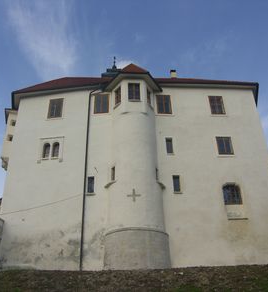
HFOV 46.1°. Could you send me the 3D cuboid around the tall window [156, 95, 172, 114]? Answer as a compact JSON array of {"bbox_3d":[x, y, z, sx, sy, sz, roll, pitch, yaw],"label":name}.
[{"bbox_3d":[2.326,-3.103,24.110,1.090,1.743,0.200,0,-29,-4],"label":"tall window"}]

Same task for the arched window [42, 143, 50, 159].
[{"bbox_3d":[-6.240,0.374,22.675,0.481,1.220,0.200,-6,-29,6],"label":"arched window"}]

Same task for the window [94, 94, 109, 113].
[{"bbox_3d":[-2.438,-3.155,24.097,1.126,1.736,0.200,-3,-29,2],"label":"window"}]

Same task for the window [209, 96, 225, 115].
[{"bbox_3d":[6.426,-3.091,24.404,1.122,1.734,0.200,0,-29,-4],"label":"window"}]

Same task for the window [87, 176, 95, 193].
[{"bbox_3d":[-2.810,2.623,20.901,0.406,1.144,0.200,-3,-29,2],"label":"window"}]

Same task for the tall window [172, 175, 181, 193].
[{"bbox_3d":[2.850,2.553,20.974,0.440,1.178,0.200,0,-29,-4],"label":"tall window"}]

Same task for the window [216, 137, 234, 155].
[{"bbox_3d":[6.533,0.036,22.657,1.097,1.445,0.200,0,-29,-4],"label":"window"}]

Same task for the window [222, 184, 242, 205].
[{"bbox_3d":[6.506,3.242,20.856,1.186,1.425,0.200,0,-29,-4],"label":"window"}]

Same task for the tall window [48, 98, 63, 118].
[{"bbox_3d":[-6.002,-2.851,24.419,1.139,1.748,0.200,-6,-29,6],"label":"tall window"}]

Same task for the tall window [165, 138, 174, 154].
[{"bbox_3d":[2.533,0.028,22.368,0.459,1.256,0.200,0,-29,-4],"label":"tall window"}]

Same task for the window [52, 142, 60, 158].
[{"bbox_3d":[-5.544,0.324,22.586,0.477,1.236,0.200,-6,-29,6],"label":"window"}]

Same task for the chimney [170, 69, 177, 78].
[{"bbox_3d":[3.879,-6.740,30.962,0.620,1.210,0.620,0,-29,-4],"label":"chimney"}]

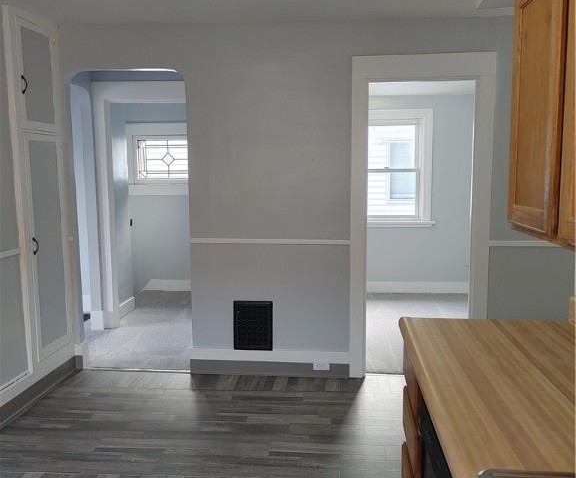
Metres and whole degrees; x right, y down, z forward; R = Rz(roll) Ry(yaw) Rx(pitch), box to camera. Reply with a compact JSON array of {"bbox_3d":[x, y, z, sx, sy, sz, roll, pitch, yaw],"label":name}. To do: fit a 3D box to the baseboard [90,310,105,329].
[{"bbox_3d":[-1.794,0.772,5.416,0.135,0.180,0.020,0,7,6],"label":"baseboard"}]

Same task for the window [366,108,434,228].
[{"bbox_3d":[1.174,-0.819,6.719,1.040,1.358,0.100,0,7,6],"label":"window"}]

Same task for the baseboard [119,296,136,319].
[{"bbox_3d":[-1.664,0.721,6.004,0.020,0.137,0.490,0,7,6],"label":"baseboard"}]

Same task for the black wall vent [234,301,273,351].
[{"bbox_3d":[-0.253,0.635,4.171,0.277,0.364,0.025,0,7,6],"label":"black wall vent"}]

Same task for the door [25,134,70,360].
[{"bbox_3d":[-1.622,0.057,3.940,0.025,1.469,0.440,0,7,6],"label":"door"}]

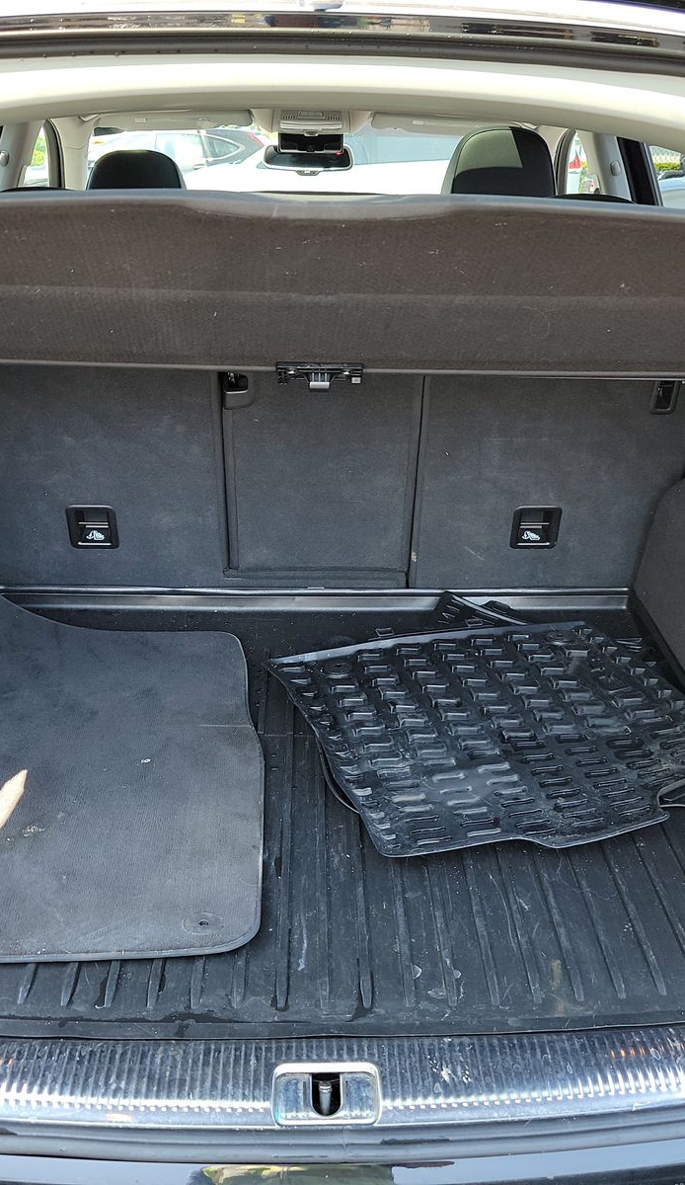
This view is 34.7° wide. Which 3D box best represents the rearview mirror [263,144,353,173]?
[{"bbox_3d":[-0.091,-1.148,2.901,0.245,0.070,0.050,6,23,11],"label":"rearview mirror"}]

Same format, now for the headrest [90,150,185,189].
[{"bbox_3d":[-0.441,-0.862,2.380,0.240,0.200,0.120,0,23,-2],"label":"headrest"}]

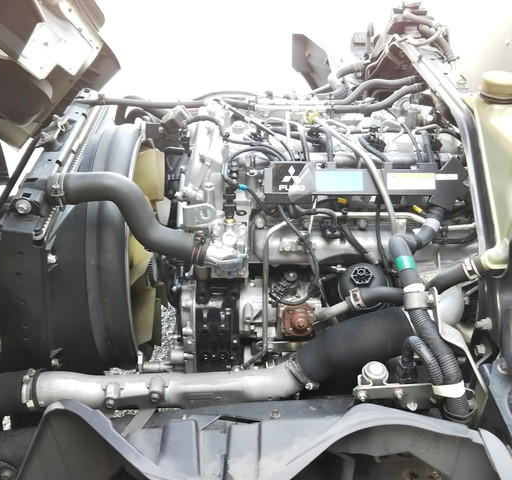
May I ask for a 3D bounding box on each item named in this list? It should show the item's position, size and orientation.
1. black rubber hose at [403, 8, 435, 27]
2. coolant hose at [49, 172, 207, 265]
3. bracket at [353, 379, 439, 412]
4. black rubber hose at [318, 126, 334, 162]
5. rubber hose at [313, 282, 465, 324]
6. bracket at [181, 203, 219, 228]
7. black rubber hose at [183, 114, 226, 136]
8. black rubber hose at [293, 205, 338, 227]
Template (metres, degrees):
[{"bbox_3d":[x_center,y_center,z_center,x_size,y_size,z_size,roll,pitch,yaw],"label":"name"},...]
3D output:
[{"bbox_3d":[0.396,-0.541,1.350,0.078,0.037,0.040,0,36,0],"label":"black rubber hose"},{"bbox_3d":[-0.211,-0.037,0.950,0.250,0.130,0.105,0,36,0],"label":"coolant hose"},{"bbox_3d":[0.206,0.230,0.820,0.130,0.055,0.040,0,36,0],"label":"bracket"},{"bbox_3d":[0.122,-0.165,0.960,0.028,0.052,0.050,0,36,0],"label":"black rubber hose"},{"bbox_3d":[0.207,0.099,0.880,0.235,0.055,0.058,0,36,0],"label":"rubber hose"},{"bbox_3d":[-0.099,-0.043,0.970,0.067,0.050,0.030,0,36,0],"label":"bracket"},{"bbox_3d":[-0.098,-0.213,1.030,0.080,0.035,0.035,0,36,0],"label":"black rubber hose"},{"bbox_3d":[0.100,-0.041,0.930,0.077,0.036,0.035,0,36,0],"label":"black rubber hose"}]

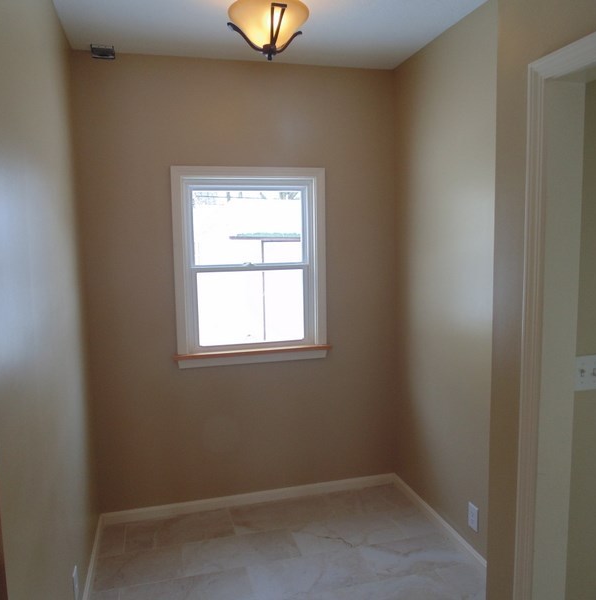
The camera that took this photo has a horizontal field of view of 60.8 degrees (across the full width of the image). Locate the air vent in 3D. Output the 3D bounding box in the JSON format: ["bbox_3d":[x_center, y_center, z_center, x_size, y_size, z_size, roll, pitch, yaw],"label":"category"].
[{"bbox_3d":[-1.018,-1.288,2.659,0.120,0.050,0.080,-3,6,-15],"label":"air vent"}]

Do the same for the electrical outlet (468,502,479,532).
[{"bbox_3d":[0.874,1.088,2.544,0.010,0.124,0.074,-3,6,-15],"label":"electrical outlet"}]

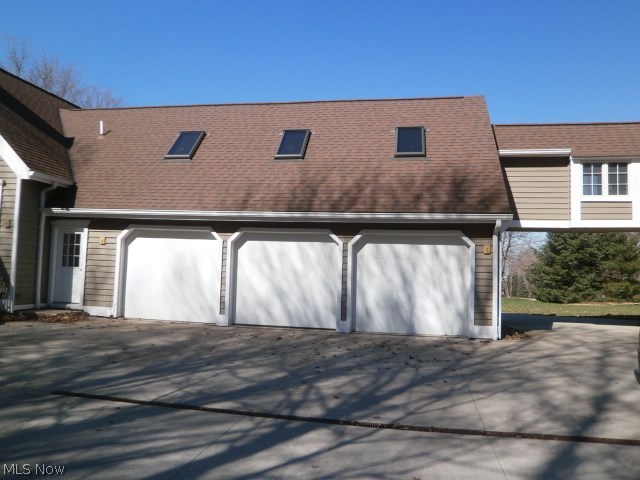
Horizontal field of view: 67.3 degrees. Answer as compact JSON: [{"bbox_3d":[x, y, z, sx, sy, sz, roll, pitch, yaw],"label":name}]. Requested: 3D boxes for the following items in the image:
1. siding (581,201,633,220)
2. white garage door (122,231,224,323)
[{"bbox_3d":[7.783,-0.794,13.053,1.274,0.514,0.060,1,-3,11],"label":"siding"},{"bbox_3d":[-3.967,0.942,12.782,2.780,2.420,0.100,1,-3,11],"label":"white garage door"}]

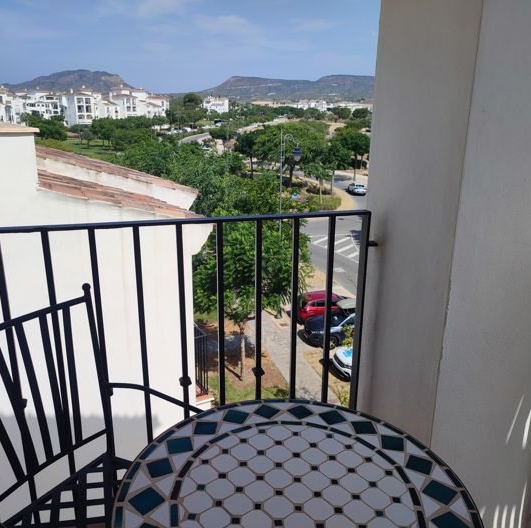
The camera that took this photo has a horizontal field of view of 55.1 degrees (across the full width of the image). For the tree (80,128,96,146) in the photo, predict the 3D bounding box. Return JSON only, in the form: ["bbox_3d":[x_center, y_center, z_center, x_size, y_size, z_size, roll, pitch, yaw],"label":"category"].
[{"bbox_3d":[-38.475,-27.127,110.000,3.460,4.130,3.290,0,17,0],"label":"tree"}]

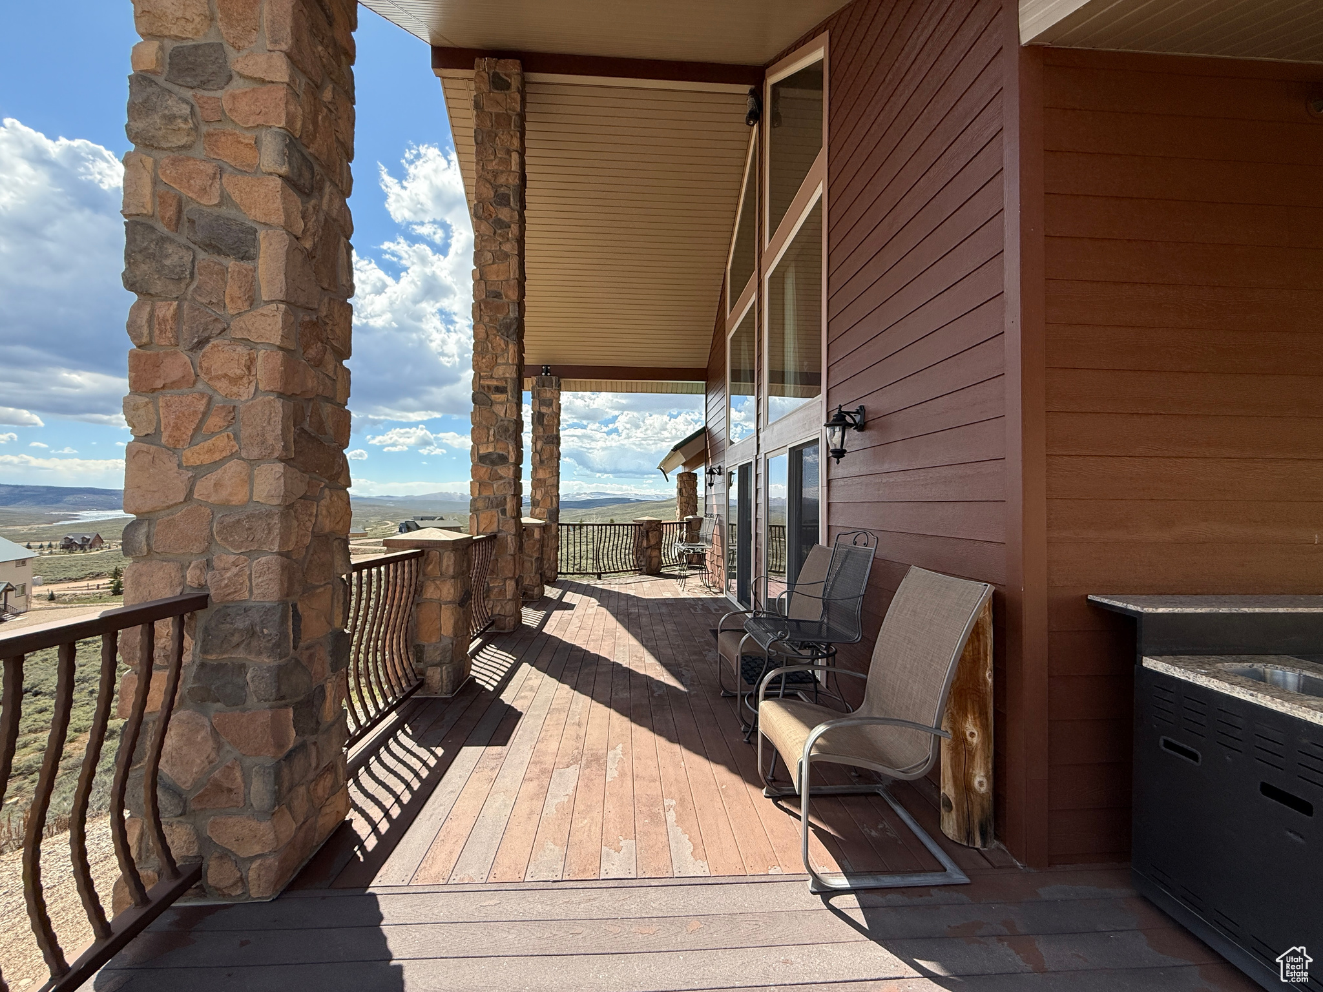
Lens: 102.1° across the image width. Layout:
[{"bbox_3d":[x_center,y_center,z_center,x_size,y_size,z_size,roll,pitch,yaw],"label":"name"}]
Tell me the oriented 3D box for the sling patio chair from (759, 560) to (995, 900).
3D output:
[{"bbox_3d":[0.889,0.908,2.360,0.764,1.132,0.658,1,-1,-4],"label":"sling patio chair"}]

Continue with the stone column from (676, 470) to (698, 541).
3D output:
[{"bbox_3d":[0.681,0.543,14.229,0.566,2.335,0.538,1,-1,-4],"label":"stone column"}]

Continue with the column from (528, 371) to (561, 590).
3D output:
[{"bbox_3d":[-2.226,-0.329,10.260,0.545,3.849,0.481,1,-1,-4],"label":"column"}]

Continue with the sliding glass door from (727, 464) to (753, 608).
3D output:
[{"bbox_3d":[1.113,0.551,7.676,0.085,2.038,1.769,1,-1,-4],"label":"sliding glass door"}]

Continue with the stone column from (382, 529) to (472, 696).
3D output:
[{"bbox_3d":[-1.793,0.863,4.139,0.509,1.228,0.516,1,-1,-4],"label":"stone column"}]

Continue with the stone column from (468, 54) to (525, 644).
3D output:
[{"bbox_3d":[-1.896,-1.719,6.246,0.545,6.474,0.481,1,-1,-4],"label":"stone column"}]

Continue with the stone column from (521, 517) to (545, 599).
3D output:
[{"bbox_3d":[-2.083,0.942,8.245,0.509,1.228,0.502,1,-1,-4],"label":"stone column"}]

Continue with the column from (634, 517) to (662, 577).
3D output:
[{"bbox_3d":[-0.284,1.035,11.311,0.474,1.210,0.474,2,-1,-39],"label":"column"}]

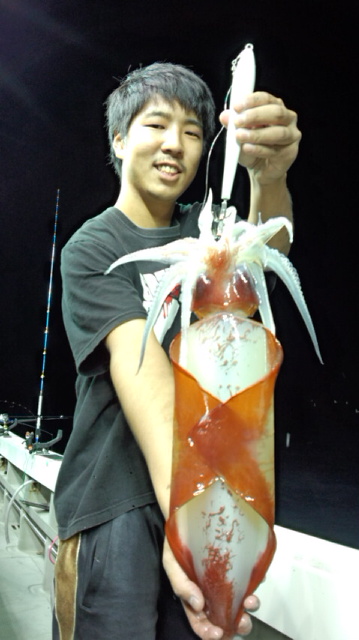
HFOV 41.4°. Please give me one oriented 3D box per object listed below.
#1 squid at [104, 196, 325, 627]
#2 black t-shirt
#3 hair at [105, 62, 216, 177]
[{"bbox_3d":[0.042,0.110,0.570,0.250,0.530,0.170,0,-6,0],"label":"squid"},{"bbox_3d":[-0.025,0.095,0.910,0.450,0.660,0.290,4,-10,-24],"label":"black t-shirt"},{"bbox_3d":[-0.034,-0.355,0.840,0.185,0.200,0.210,6,-2,-19],"label":"hair"}]

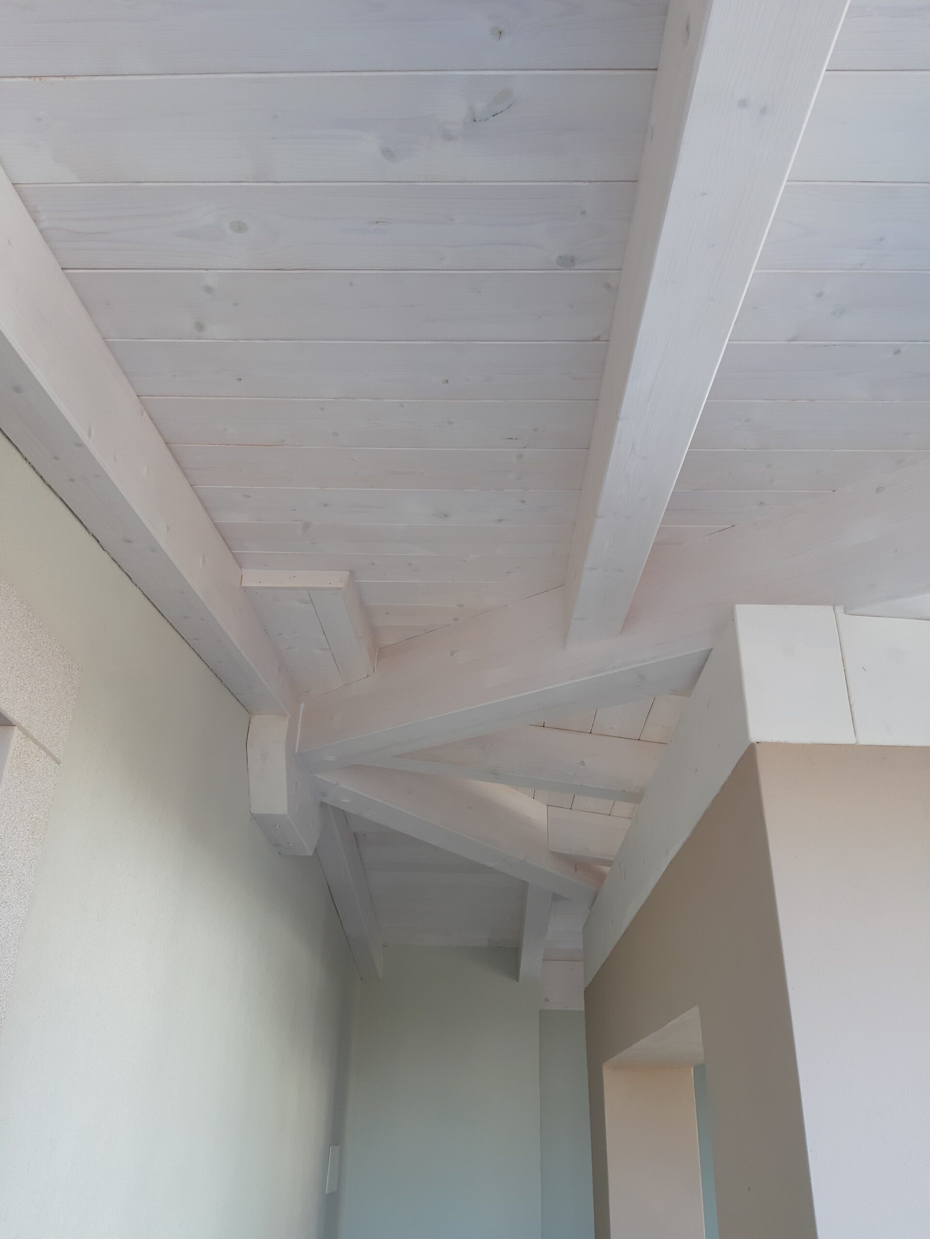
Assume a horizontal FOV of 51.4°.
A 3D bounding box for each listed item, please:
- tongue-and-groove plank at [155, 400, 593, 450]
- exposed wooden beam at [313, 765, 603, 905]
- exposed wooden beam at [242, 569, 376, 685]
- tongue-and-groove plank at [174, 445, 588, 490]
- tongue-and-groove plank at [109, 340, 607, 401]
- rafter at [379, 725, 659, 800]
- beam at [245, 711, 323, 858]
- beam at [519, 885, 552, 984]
[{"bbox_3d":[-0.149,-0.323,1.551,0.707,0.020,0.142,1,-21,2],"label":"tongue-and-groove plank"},{"bbox_3d":[0.036,0.713,3.467,1.484,0.238,0.176,30,-39,-34],"label":"exposed wooden beam"},{"bbox_3d":[-0.359,0.042,2.428,0.238,0.066,0.722,1,-23,2],"label":"exposed wooden beam"},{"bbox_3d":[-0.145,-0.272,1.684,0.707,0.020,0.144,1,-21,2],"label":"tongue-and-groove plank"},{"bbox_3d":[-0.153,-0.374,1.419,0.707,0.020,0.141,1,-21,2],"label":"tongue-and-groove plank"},{"bbox_3d":[0.127,0.412,2.959,0.914,0.165,0.100,7,-28,5],"label":"rafter"},{"bbox_3d":[-0.521,0.513,2.848,0.102,0.256,0.664,1,-28,2],"label":"beam"},{"bbox_3d":[0.305,1.330,4.289,0.102,0.165,1.405,1,-35,2],"label":"beam"}]

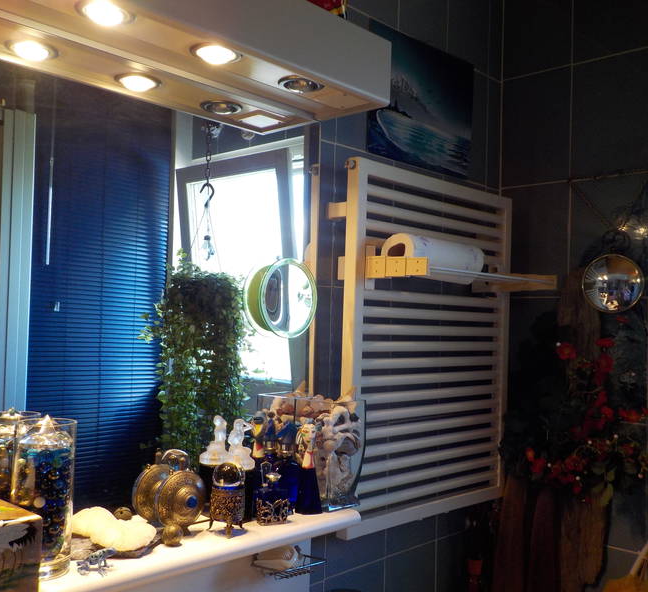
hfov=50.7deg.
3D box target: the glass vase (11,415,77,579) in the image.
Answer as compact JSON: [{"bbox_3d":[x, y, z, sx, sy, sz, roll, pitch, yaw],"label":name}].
[{"bbox_3d":[-0.379,0.268,0.927,0.076,0.200,0.076,0,-2,45],"label":"glass vase"}]

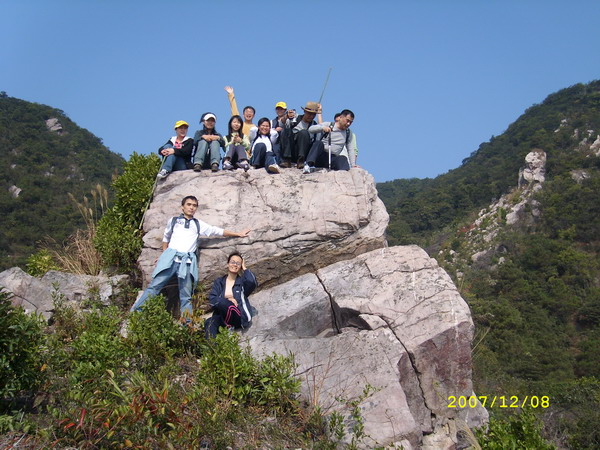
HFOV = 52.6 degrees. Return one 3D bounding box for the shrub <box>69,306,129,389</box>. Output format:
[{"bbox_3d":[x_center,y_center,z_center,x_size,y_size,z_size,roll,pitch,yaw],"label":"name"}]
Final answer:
[{"bbox_3d":[-2.126,1.292,6.400,0.640,0.850,0.620,0,-5,0],"label":"shrub"}]

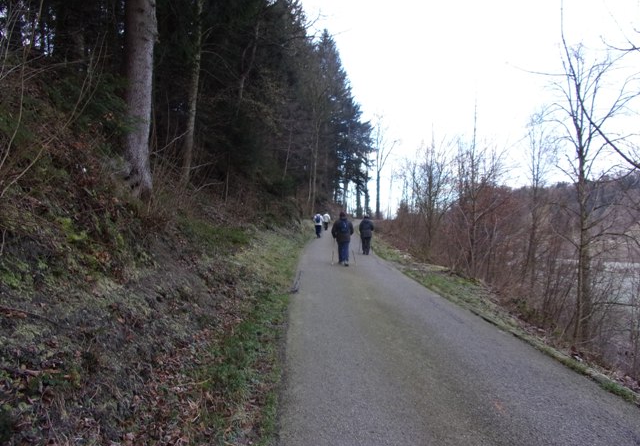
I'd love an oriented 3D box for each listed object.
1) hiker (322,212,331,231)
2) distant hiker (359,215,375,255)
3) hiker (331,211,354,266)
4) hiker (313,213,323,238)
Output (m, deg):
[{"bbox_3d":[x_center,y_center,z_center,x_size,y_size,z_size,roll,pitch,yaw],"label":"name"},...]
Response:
[{"bbox_3d":[0.603,-0.155,41.000,0.620,1.694,0.500,0,1,5],"label":"hiker"},{"bbox_3d":[1.944,0.488,19.200,0.600,1.699,0.500,0,1,0],"label":"distant hiker"},{"bbox_3d":[0.720,0.499,14.600,0.680,1.712,0.560,0,1,0],"label":"hiker"},{"bbox_3d":[-0.121,0.181,31.000,0.640,1.690,0.520,0,1,0],"label":"hiker"}]

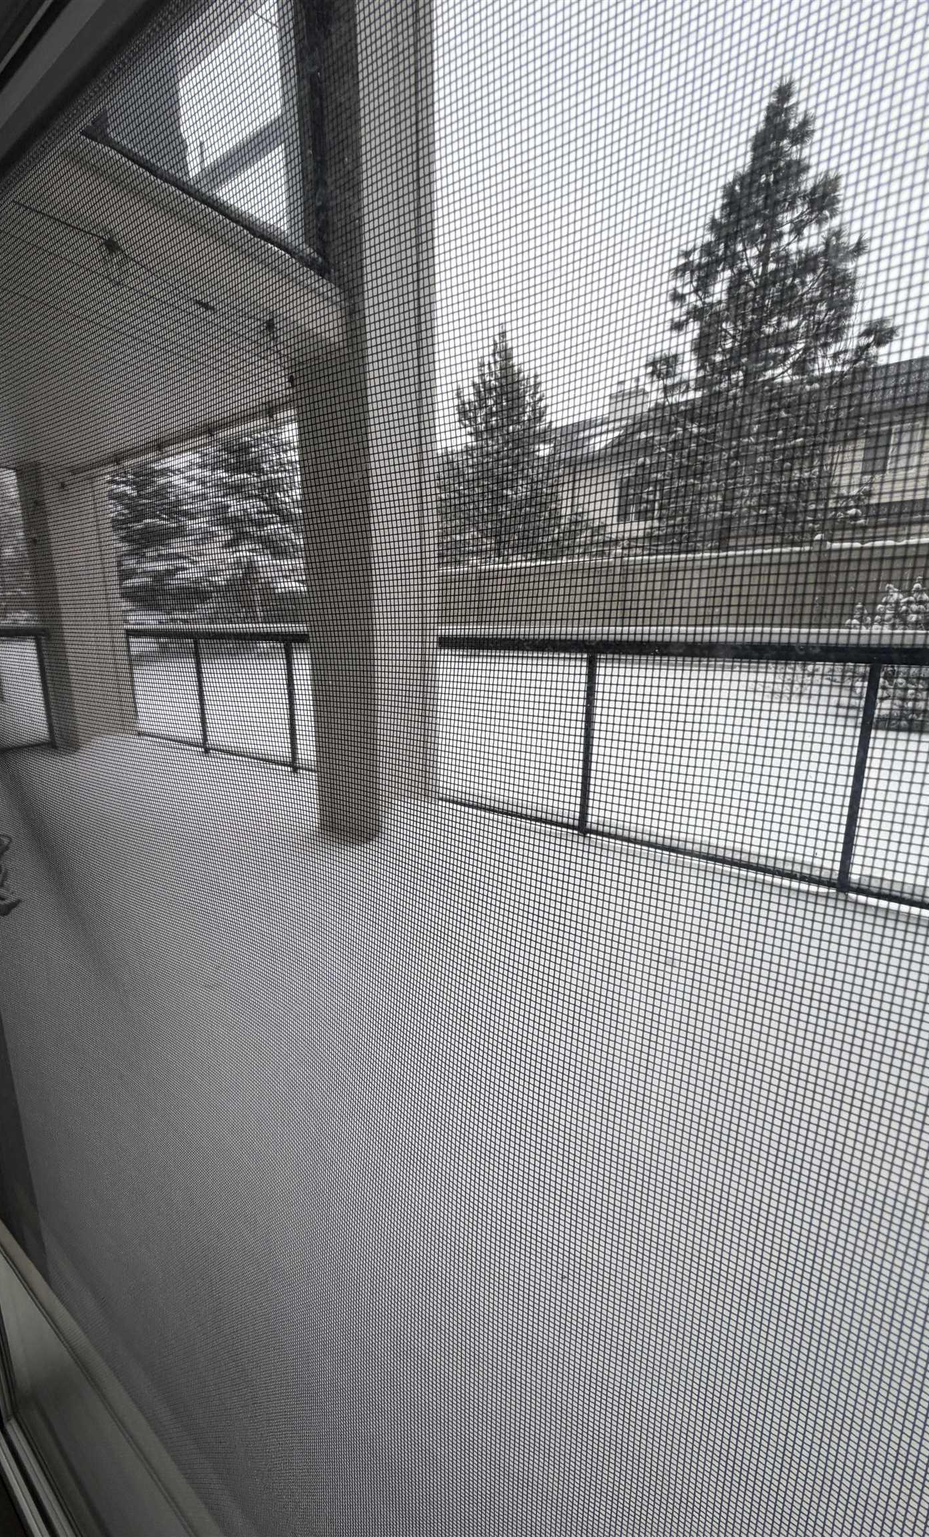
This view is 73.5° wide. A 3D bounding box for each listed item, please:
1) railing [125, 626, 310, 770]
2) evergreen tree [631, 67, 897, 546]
[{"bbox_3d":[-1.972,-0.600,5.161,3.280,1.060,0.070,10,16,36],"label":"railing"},{"bbox_3d":[5.593,-7.142,12.058,4.310,10.140,4.310,6,14,22],"label":"evergreen tree"}]

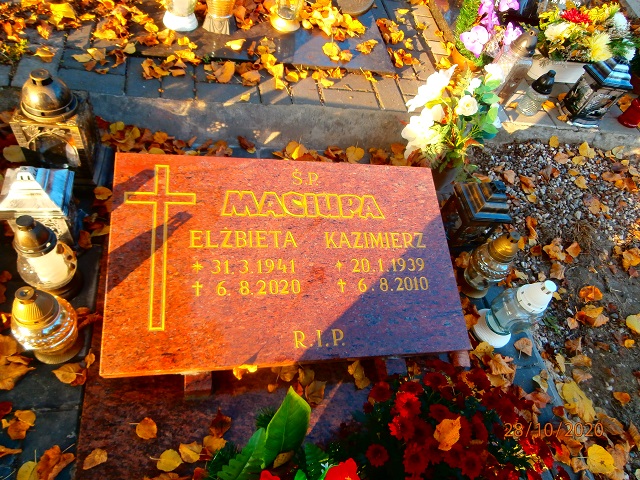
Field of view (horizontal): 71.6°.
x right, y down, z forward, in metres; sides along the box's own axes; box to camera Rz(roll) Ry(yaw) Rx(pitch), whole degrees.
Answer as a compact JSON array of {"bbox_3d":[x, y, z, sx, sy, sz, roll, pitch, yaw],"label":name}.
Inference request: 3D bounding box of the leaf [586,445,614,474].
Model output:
[{"bbox_3d":[0.655,0.512,1.036,0.057,0.012,0.061,12,57,8],"label":"leaf"}]

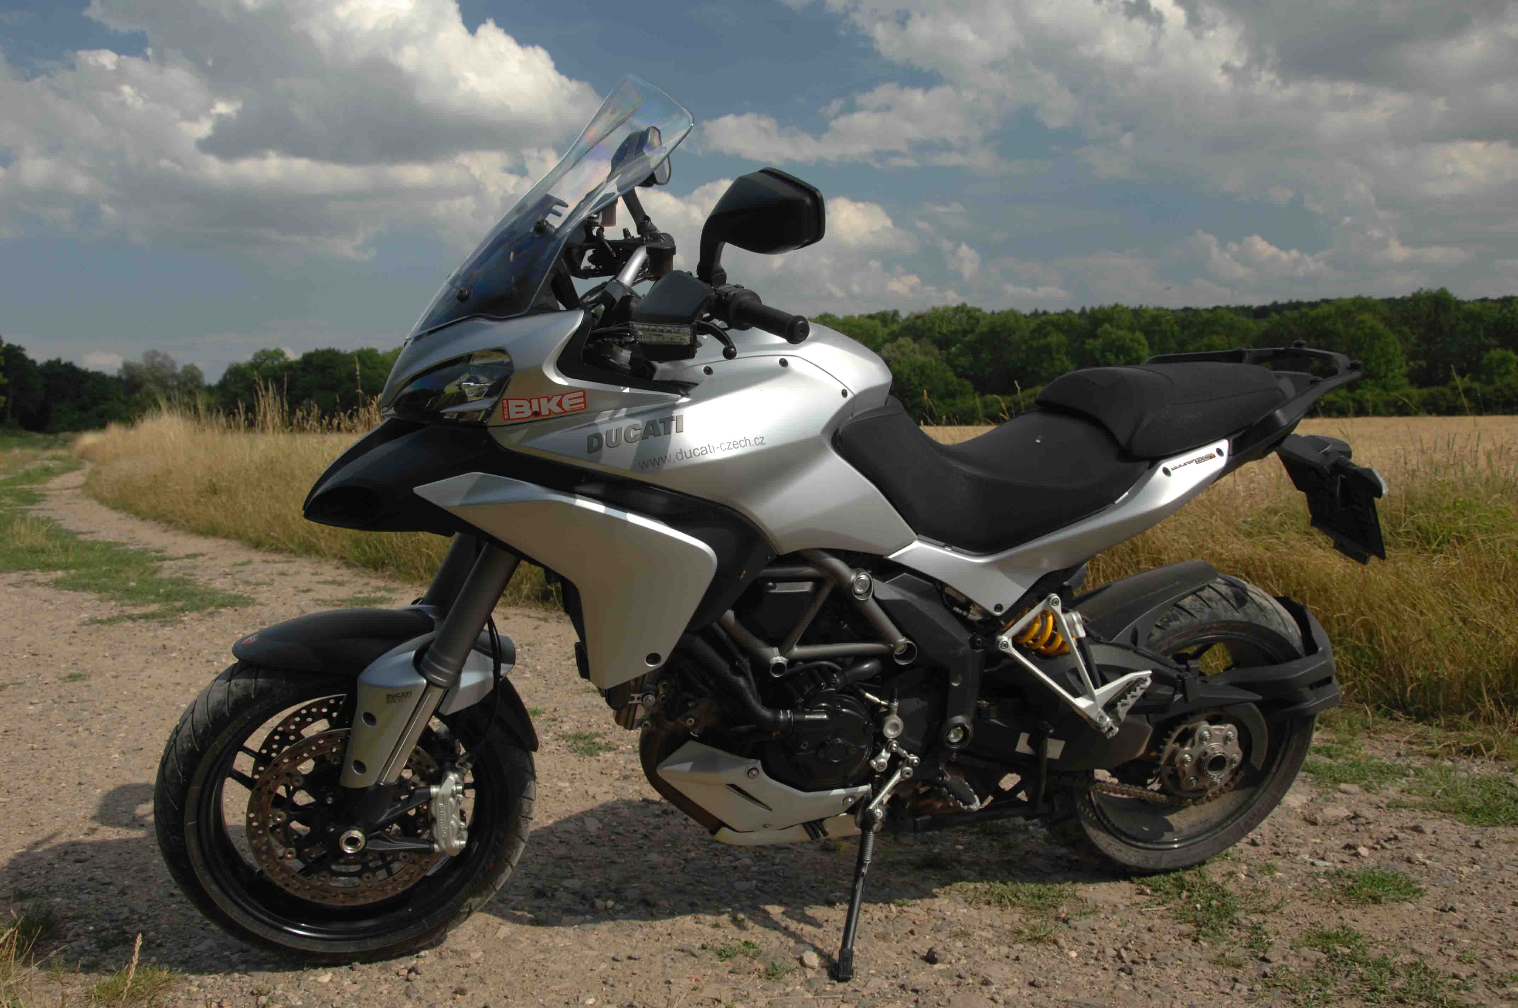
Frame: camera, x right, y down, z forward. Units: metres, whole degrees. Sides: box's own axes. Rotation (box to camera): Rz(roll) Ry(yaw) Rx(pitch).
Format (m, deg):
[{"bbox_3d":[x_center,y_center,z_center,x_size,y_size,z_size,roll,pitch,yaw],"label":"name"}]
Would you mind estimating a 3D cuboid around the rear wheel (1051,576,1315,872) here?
[{"bbox_3d":[0.798,0.430,2.732,0.640,0.640,0.190,-1,20,-18],"label":"rear wheel"}]

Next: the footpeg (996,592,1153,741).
[{"bbox_3d":[0.525,0.271,2.327,0.240,0.220,0.110,-1,20,-18],"label":"footpeg"}]

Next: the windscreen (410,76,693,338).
[{"bbox_3d":[-0.327,-0.414,2.030,0.125,0.490,0.370,41,3,-27],"label":"windscreen"}]

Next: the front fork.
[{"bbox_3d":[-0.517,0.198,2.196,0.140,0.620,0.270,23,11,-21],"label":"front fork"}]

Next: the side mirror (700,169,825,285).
[{"bbox_3d":[-0.001,-0.340,1.723,0.115,0.150,0.200,2,20,-11],"label":"side mirror"}]

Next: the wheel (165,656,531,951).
[{"bbox_3d":[-0.657,0.480,2.258,0.600,0.600,0.130,0,18,-14],"label":"wheel"}]

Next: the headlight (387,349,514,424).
[{"bbox_3d":[-0.435,-0.166,1.953,0.175,0.110,0.155,-1,20,-18],"label":"headlight"}]

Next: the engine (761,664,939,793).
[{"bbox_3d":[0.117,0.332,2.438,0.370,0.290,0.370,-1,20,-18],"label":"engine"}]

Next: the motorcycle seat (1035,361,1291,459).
[{"bbox_3d":[0.689,-0.181,2.456,0.440,0.125,0.290,-6,22,-16],"label":"motorcycle seat"}]

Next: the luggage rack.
[{"bbox_3d":[0.913,-0.194,2.526,0.350,0.140,0.310,-6,22,-16],"label":"luggage rack"}]

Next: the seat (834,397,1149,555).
[{"bbox_3d":[0.347,-0.074,2.383,0.540,0.220,0.330,-1,20,-18],"label":"seat"}]

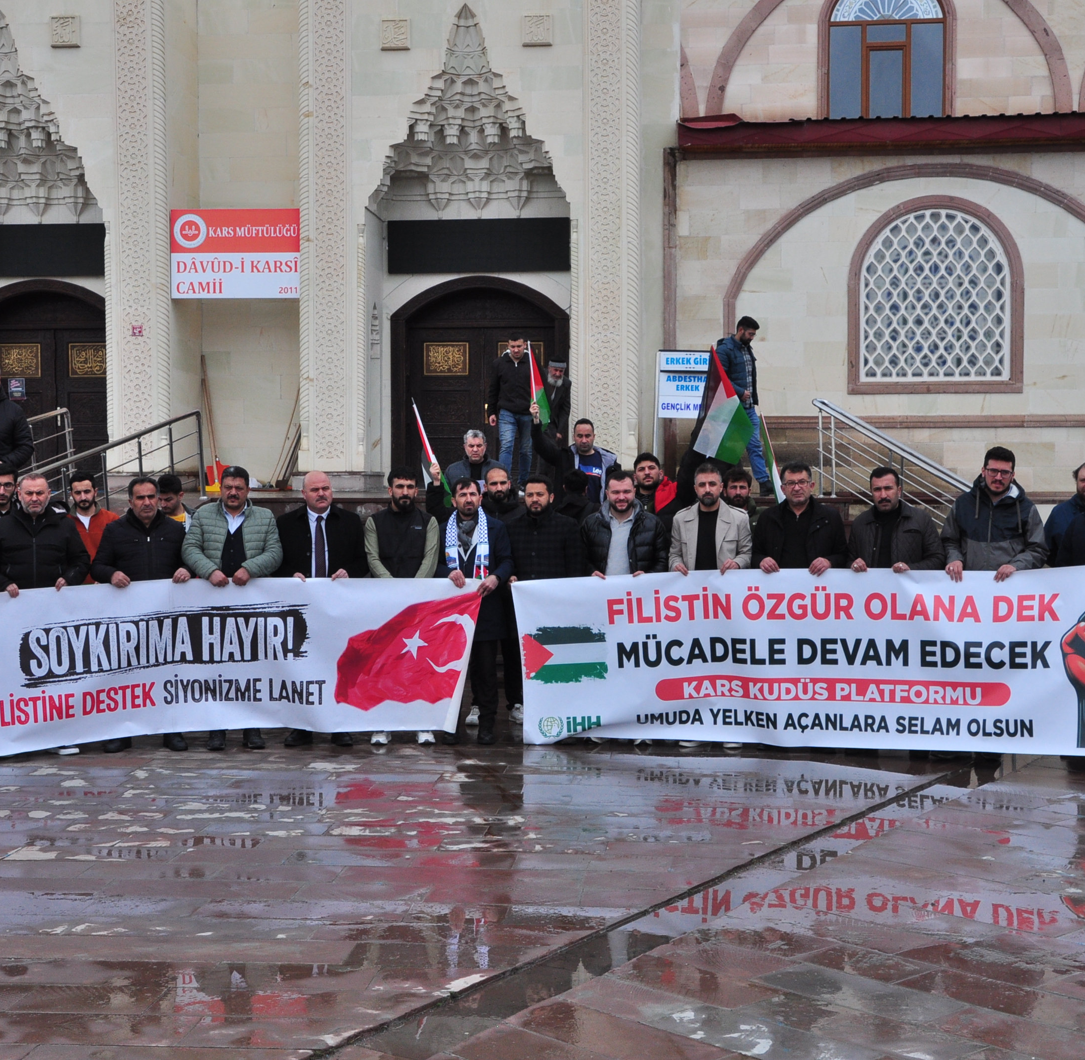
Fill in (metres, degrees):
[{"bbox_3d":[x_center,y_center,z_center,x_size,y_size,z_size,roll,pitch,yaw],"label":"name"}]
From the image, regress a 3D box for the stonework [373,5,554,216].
[{"bbox_3d":[-0.799,-4.581,18.912,2.000,2.130,1.000,0,2,5],"label":"stonework"}]

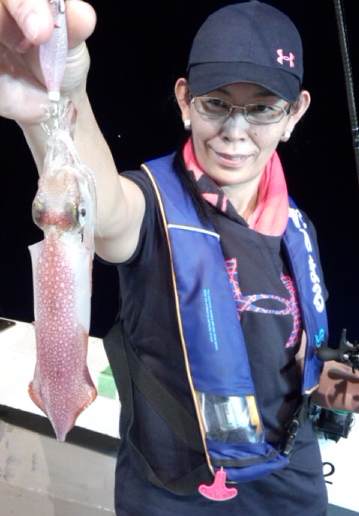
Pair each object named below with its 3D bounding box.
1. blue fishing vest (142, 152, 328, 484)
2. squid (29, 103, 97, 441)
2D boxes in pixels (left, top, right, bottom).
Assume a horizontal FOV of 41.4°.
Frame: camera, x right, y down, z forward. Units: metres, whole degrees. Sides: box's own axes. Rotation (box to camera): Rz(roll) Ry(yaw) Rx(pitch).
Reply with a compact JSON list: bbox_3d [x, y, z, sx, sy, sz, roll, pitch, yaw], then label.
[{"bbox_3d":[0.080,0.077,0.735,0.275,0.470,0.210,-6,15,-28],"label":"blue fishing vest"},{"bbox_3d":[-0.063,0.007,0.255,0.036,0.175,0.029,-1,7,-6],"label":"squid"}]

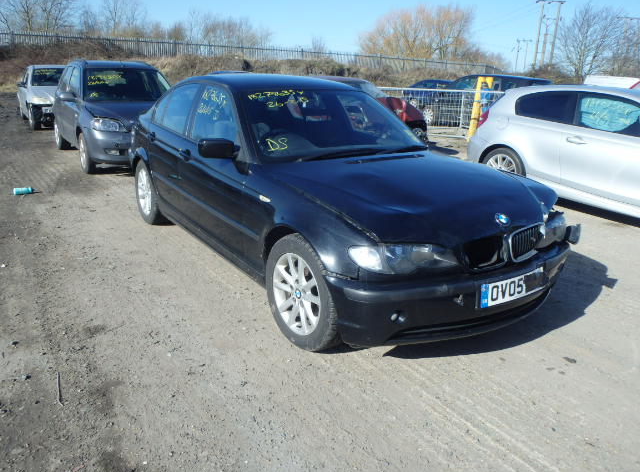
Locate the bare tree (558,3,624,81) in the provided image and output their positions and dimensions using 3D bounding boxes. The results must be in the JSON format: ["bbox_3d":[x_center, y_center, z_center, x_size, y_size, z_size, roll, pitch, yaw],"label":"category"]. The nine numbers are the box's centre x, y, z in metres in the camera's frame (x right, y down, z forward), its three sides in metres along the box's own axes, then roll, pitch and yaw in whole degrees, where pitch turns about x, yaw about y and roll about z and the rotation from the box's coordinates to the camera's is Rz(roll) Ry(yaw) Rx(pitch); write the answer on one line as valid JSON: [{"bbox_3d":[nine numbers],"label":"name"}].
[{"bbox_3d":[23.467,-16.811,45.030,6.300,7.900,6.000,1,17,0],"label":"bare tree"}]

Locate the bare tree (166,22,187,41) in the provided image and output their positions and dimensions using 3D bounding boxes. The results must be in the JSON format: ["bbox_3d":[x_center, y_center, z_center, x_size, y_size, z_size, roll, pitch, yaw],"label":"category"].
[{"bbox_3d":[-12.994,-16.669,47.318,2.200,5.283,2.200,-3,18,-14],"label":"bare tree"}]

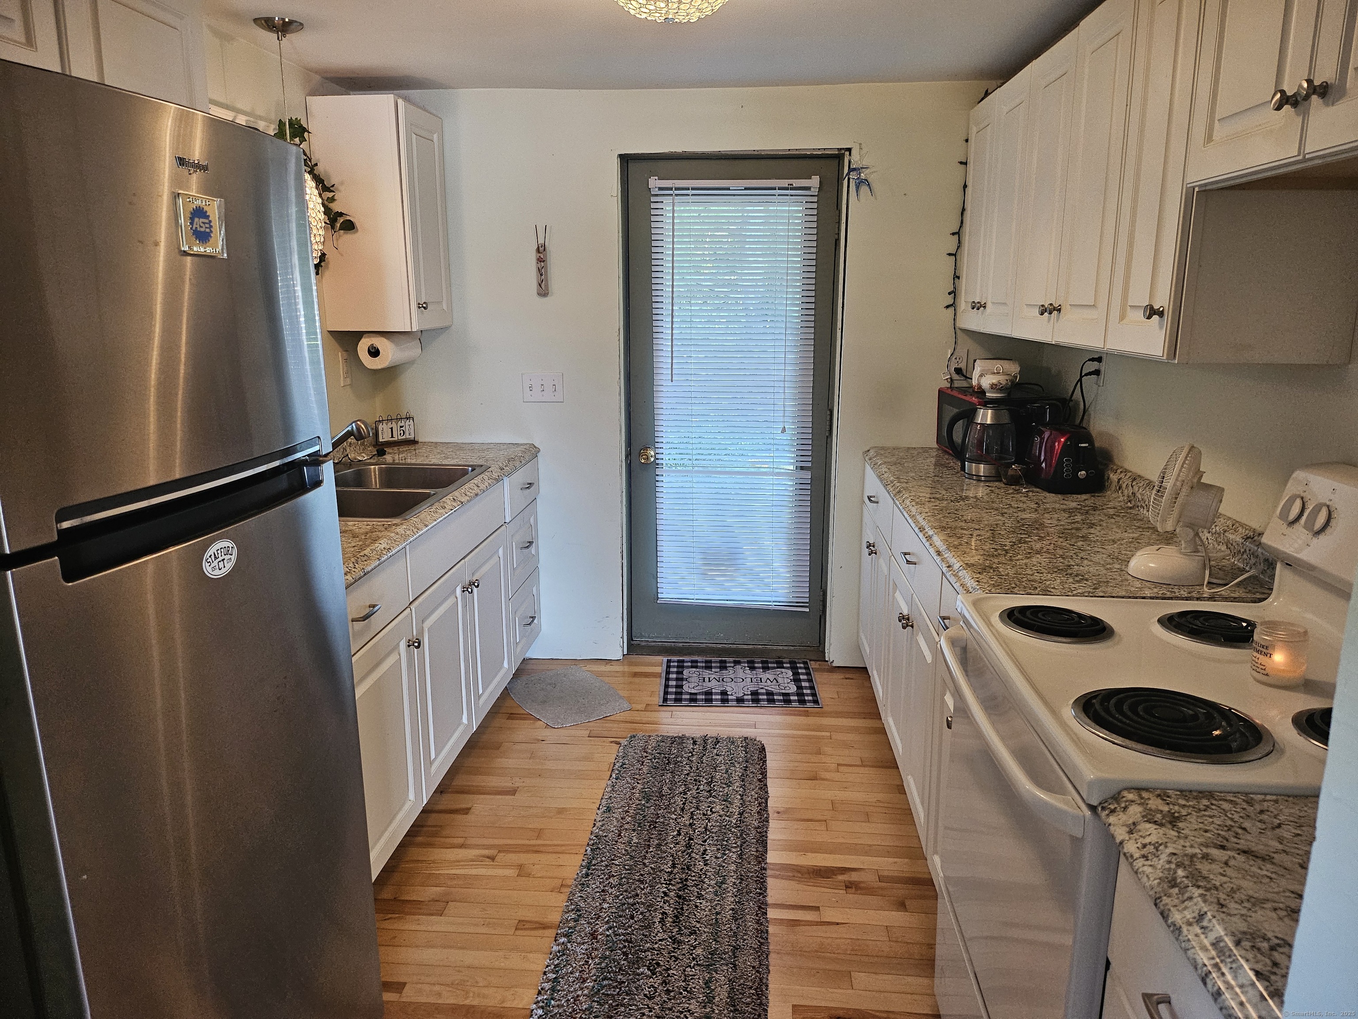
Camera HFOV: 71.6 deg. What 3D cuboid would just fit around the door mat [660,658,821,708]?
[{"bbox_3d":[0.229,0.680,3.725,0.614,0.010,0.470,1,12,5],"label":"door mat"}]

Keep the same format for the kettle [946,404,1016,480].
[{"bbox_3d":[0.990,-0.221,3.058,0.230,0.236,0.165,3,13,14],"label":"kettle"}]

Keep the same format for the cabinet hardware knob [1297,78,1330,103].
[{"bbox_3d":[0.845,-0.559,1.256,0.032,0.032,0.032,1,13,5],"label":"cabinet hardware knob"}]

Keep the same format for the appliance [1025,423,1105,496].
[{"bbox_3d":[1.206,-0.165,2.913,0.167,0.188,0.270,2,13,8],"label":"appliance"}]

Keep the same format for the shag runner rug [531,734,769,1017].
[{"bbox_3d":[-0.009,0.935,2.522,0.497,0.028,1.530,1,12,5],"label":"shag runner rug"}]

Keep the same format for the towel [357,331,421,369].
[{"bbox_3d":[-1.058,-0.578,3.439,0.118,0.118,0.280,1,13,5],"label":"towel"}]

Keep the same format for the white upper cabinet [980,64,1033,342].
[{"bbox_3d":[1.166,-0.931,2.904,0.320,0.762,0.385,1,13,5],"label":"white upper cabinet"}]

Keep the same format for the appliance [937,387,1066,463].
[{"bbox_3d":[1.157,-0.297,3.392,0.310,0.236,0.460,0,13,-1],"label":"appliance"}]

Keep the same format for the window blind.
[{"bbox_3d":[0.216,-0.426,3.763,0.640,1.715,0.045,1,12,5],"label":"window blind"}]

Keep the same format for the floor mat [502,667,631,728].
[{"bbox_3d":[-0.437,0.708,3.643,0.350,0.010,0.537,-8,15,-31],"label":"floor mat"}]

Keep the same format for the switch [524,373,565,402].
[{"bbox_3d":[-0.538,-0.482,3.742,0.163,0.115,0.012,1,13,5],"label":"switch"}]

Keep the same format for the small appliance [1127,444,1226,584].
[{"bbox_3d":[1.023,0.001,1.931,0.185,0.273,0.185,5,13,22],"label":"small appliance"}]

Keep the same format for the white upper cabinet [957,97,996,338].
[{"bbox_3d":[1.184,-1.016,3.269,0.313,0.765,0.405,1,12,5],"label":"white upper cabinet"}]

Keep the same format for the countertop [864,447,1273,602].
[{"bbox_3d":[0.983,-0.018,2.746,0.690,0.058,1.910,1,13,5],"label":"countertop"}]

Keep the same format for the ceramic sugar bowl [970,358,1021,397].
[{"bbox_3d":[1.091,-0.444,3.231,0.155,0.120,0.125,4,13,16],"label":"ceramic sugar bowl"}]

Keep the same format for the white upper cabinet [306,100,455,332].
[{"bbox_3d":[-1.058,-1.041,3.419,0.315,0.762,0.475,1,12,5],"label":"white upper cabinet"}]

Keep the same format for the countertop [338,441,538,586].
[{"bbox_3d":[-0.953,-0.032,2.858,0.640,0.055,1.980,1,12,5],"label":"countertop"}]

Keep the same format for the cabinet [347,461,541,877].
[{"bbox_3d":[-0.961,0.411,2.971,0.615,0.872,1.950,1,12,5],"label":"cabinet"}]

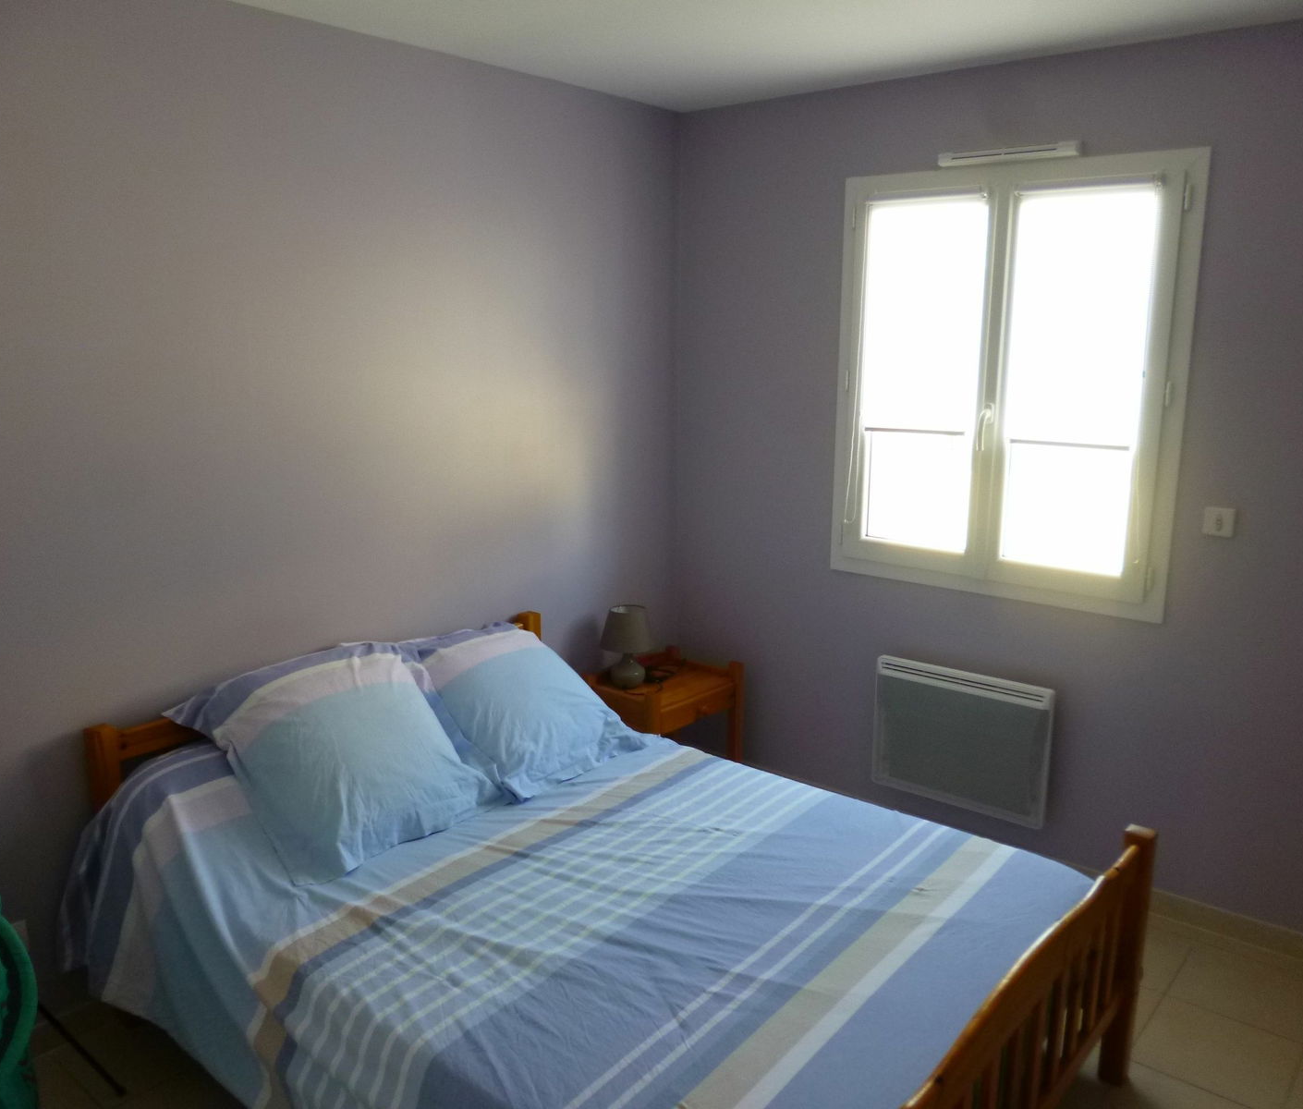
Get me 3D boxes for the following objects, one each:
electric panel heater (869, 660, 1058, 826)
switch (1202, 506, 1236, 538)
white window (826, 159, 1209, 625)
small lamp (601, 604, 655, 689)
[{"bbox_3d":[1.029,0.601,3.409,0.576,0.467,0.090,10,16,37],"label":"electric panel heater"},{"bbox_3d":[1.579,-0.088,2.853,0.080,0.082,0.013,10,16,37],"label":"switch"},{"bbox_3d":[1.059,-0.515,3.182,1.075,1.310,0.070,10,16,37],"label":"white window"},{"bbox_3d":[-0.085,0.334,3.649,0.182,0.290,0.182,0,13,0],"label":"small lamp"}]

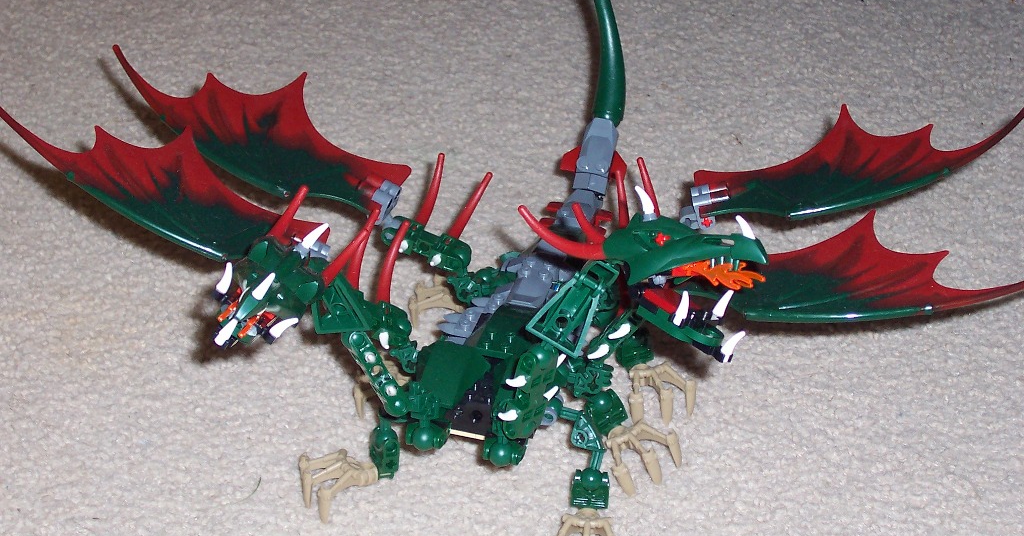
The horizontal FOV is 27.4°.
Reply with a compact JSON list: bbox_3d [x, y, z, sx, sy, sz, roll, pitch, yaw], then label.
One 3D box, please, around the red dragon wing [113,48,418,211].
[{"bbox_3d":[-0.113,-0.070,0.943,0.158,0.022,0.079,29,42,18],"label":"red dragon wing"}]

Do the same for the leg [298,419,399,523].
[{"bbox_3d":[-0.069,0.085,0.898,0.045,0.038,0.034,-13,40,-16],"label":"leg"}]

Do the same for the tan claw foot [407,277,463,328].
[{"bbox_3d":[-0.029,0.019,0.997,0.037,0.022,0.034,13,40,16],"label":"tan claw foot"}]

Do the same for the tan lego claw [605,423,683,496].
[{"bbox_3d":[0.054,0.080,0.922,0.034,0.022,0.037,-29,38,-17],"label":"tan lego claw"}]

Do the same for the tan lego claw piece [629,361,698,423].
[{"bbox_3d":[0.065,0.054,0.953,0.034,0.022,0.037,-11,39,-14],"label":"tan lego claw piece"}]

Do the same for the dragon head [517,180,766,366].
[{"bbox_3d":[0.059,0.002,0.850,0.102,0.069,0.047,4,5,30],"label":"dragon head"}]

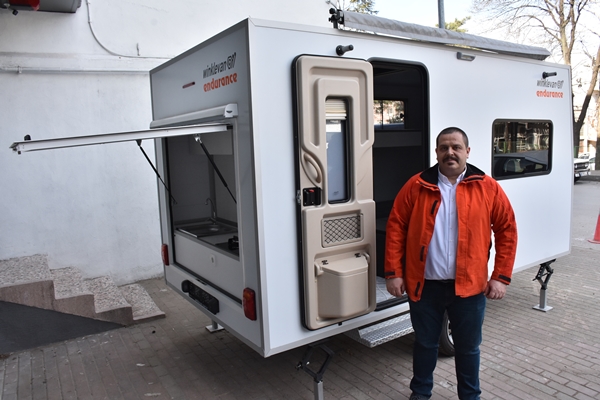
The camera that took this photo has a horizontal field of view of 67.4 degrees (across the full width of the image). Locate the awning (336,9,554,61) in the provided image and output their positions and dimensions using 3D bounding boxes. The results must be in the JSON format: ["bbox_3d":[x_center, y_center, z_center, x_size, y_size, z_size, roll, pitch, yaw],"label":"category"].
[{"bbox_3d":[1.296,-1.249,3.502,2.582,0.109,0.109,-7,8,-34],"label":"awning"}]

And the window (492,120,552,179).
[{"bbox_3d":[2.012,-0.461,4.038,0.979,0.503,0.038,-7,8,-34],"label":"window"}]

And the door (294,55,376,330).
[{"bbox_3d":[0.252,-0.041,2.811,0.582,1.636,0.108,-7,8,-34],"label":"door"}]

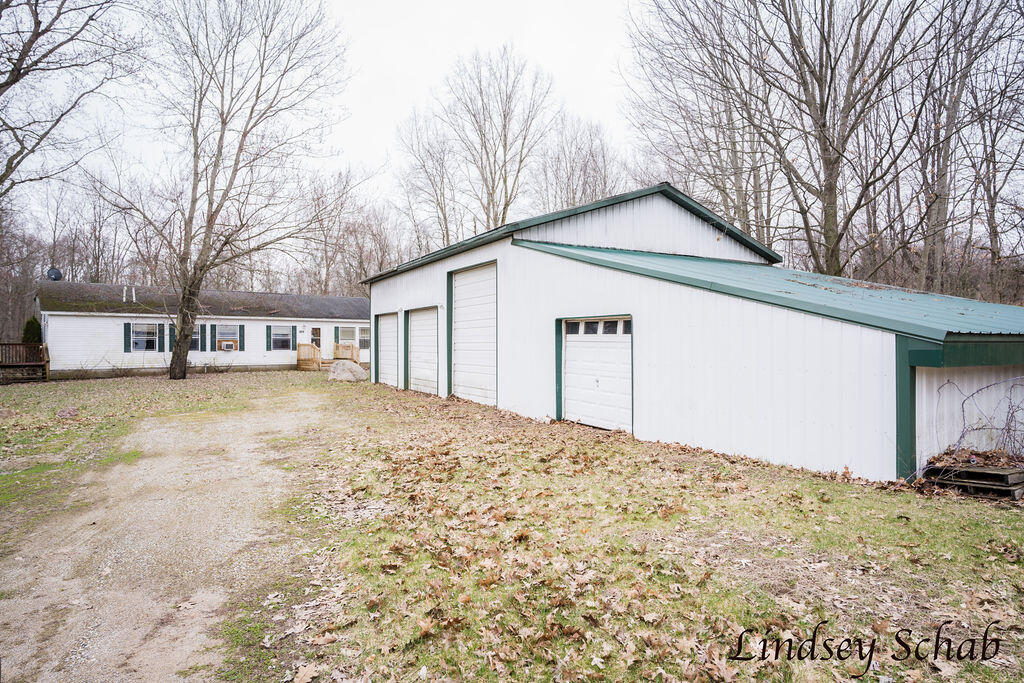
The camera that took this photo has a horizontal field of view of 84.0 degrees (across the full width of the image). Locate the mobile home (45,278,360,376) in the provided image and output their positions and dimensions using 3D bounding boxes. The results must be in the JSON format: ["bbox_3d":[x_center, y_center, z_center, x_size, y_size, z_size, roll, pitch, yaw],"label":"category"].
[{"bbox_3d":[-16.700,-0.650,33.600,17.300,4.700,8.400,0,0,-40],"label":"mobile home"}]

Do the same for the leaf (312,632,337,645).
[{"bbox_3d":[-0.957,1.520,2.910,0.135,0.028,0.075,0,0,-12],"label":"leaf"}]

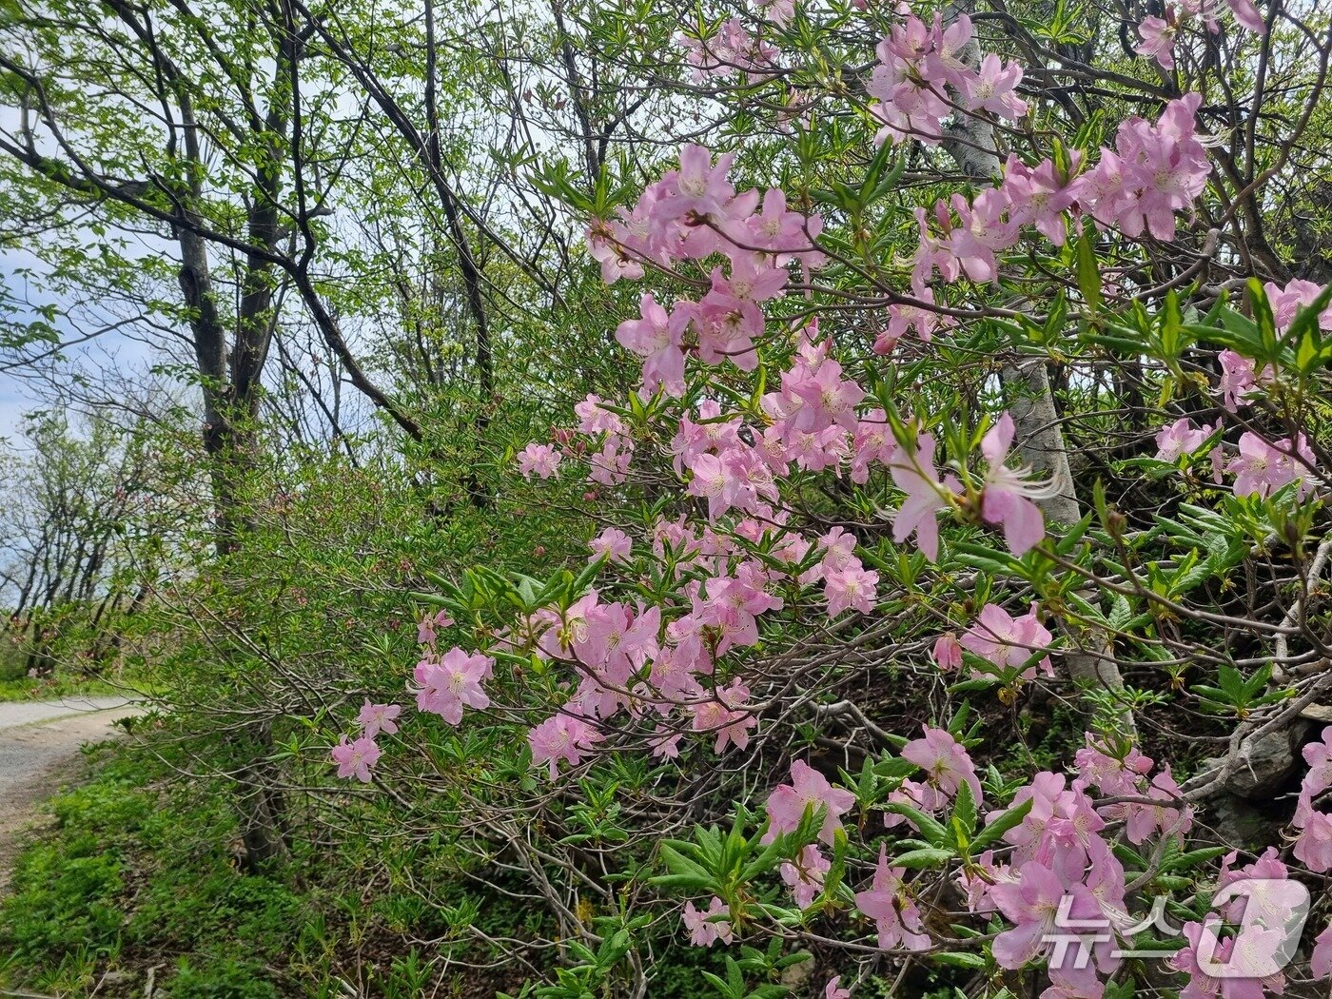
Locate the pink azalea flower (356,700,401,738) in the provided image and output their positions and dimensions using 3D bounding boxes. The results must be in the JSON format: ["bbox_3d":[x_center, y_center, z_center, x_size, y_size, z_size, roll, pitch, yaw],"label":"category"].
[{"bbox_3d":[-0.418,0.319,1.450,0.065,0.057,0.050,1,-12,-16],"label":"pink azalea flower"}]

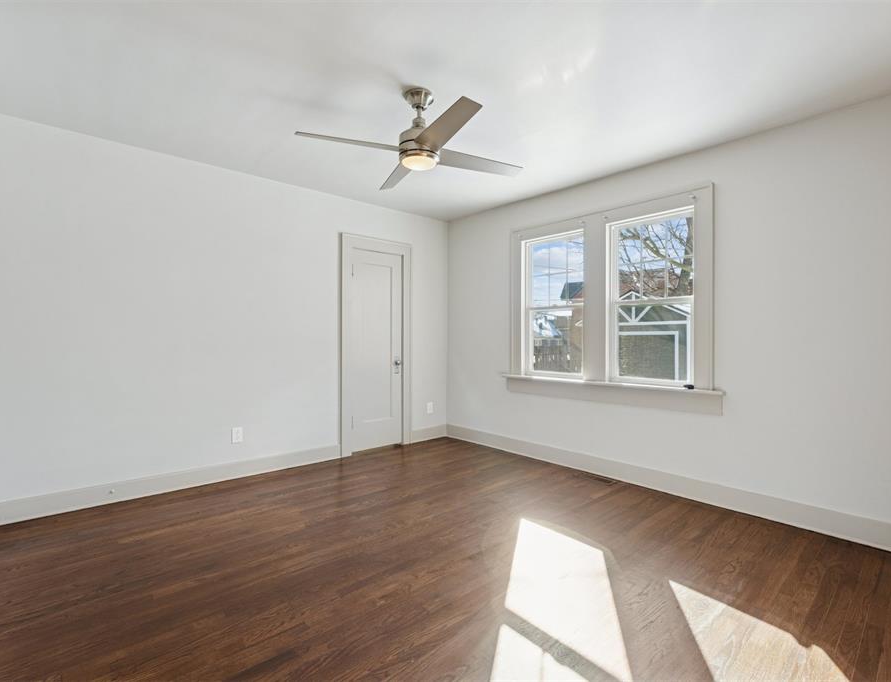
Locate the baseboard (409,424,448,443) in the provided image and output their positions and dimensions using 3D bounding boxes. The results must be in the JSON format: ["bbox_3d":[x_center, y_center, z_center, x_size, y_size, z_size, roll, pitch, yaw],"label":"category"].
[{"bbox_3d":[-0.175,1.028,4.691,0.548,0.142,0.022,0,1,-40],"label":"baseboard"}]

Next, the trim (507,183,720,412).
[{"bbox_3d":[1.254,-0.311,3.559,0.100,1.492,1.758,0,1,-42],"label":"trim"}]

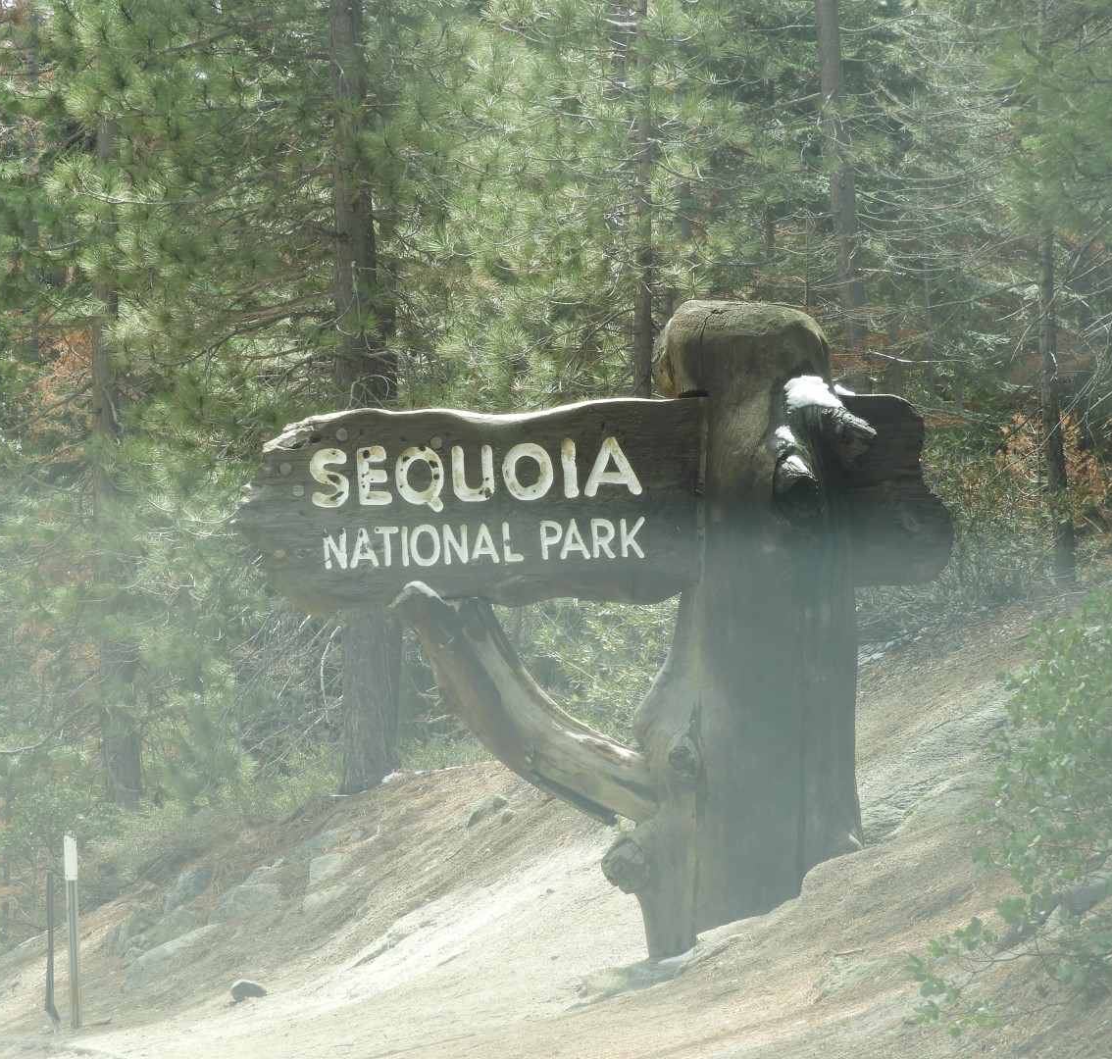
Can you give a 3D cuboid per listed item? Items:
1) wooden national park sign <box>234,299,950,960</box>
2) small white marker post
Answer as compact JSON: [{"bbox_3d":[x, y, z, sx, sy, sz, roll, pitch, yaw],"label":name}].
[{"bbox_3d":[0.165,0.543,28.900,4.038,3.489,1.150,-1,-3,-22],"label":"wooden national park sign"},{"bbox_3d":[-2.939,2.450,33.500,0.083,1.180,0.045,-2,-3,-10],"label":"small white marker post"}]

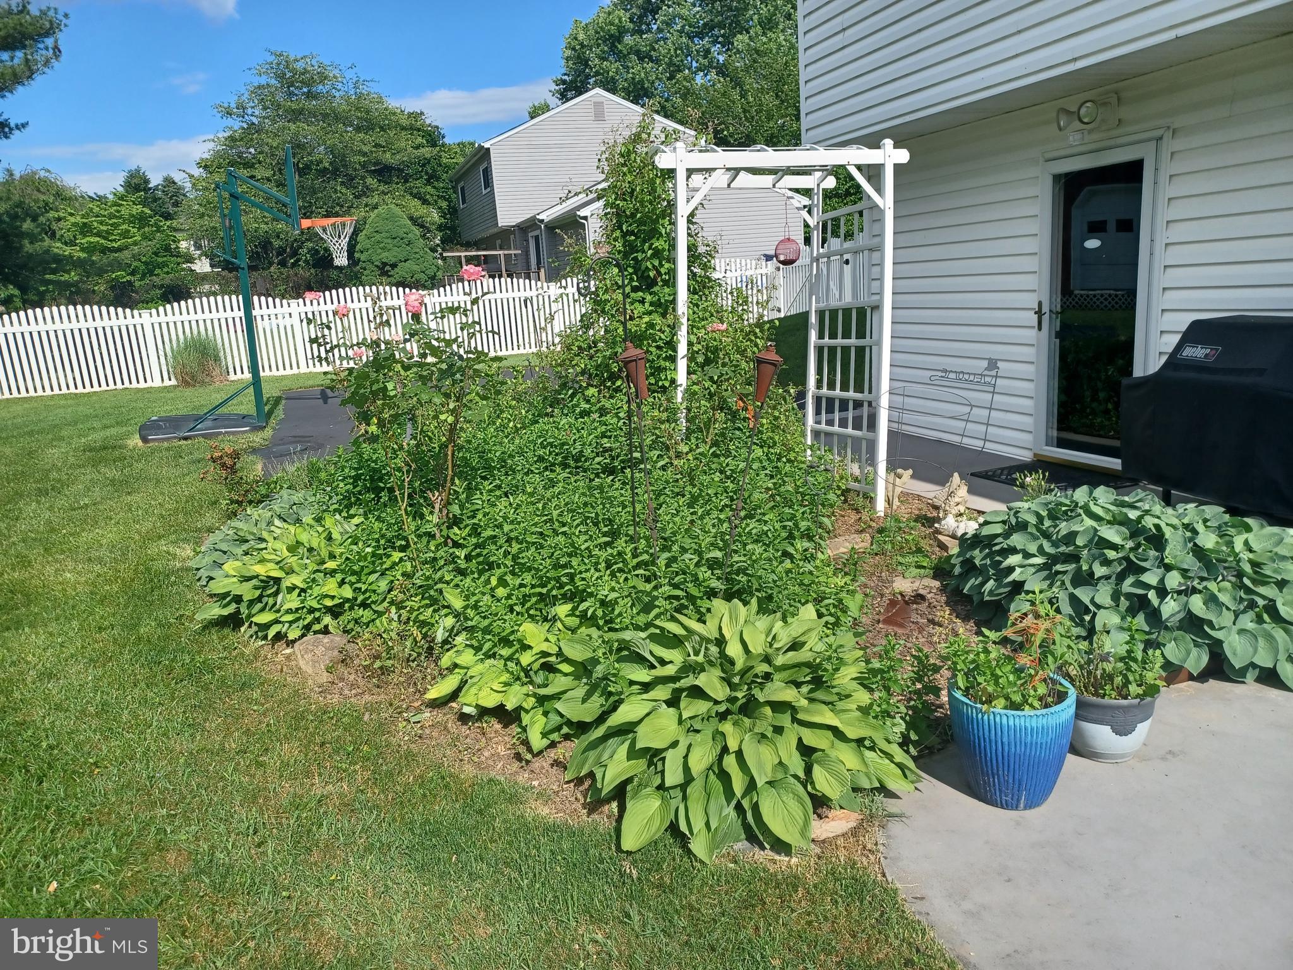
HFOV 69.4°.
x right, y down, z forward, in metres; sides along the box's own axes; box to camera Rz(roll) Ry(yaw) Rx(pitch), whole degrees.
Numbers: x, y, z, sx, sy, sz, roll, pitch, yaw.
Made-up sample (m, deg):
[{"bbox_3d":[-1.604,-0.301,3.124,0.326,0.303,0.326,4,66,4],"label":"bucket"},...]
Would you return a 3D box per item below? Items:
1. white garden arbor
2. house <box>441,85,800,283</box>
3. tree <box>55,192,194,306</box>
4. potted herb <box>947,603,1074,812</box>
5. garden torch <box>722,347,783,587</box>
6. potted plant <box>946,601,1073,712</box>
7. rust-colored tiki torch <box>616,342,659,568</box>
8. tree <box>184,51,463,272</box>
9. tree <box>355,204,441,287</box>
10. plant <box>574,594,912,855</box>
[{"bbox_3d":[0.689,-0.921,5.933,1.550,2.230,1.030,-6,10,-16],"label":"white garden arbor"},{"bbox_3d":[-1.715,-10.274,33.537,8.400,7.300,15.600,-8,13,-18],"label":"house"},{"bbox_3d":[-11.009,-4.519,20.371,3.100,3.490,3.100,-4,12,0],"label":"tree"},{"bbox_3d":[1.041,0.599,2.670,0.350,0.590,0.350,-4,12,0],"label":"potted herb"},{"bbox_3d":[0.422,0.012,4.132,0.130,1.260,0.130,10,12,-3],"label":"garden torch"},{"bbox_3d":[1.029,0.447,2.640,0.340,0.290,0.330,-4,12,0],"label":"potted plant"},{"bbox_3d":[0.001,-0.008,4.257,0.130,1.270,0.130,-7,12,1],"label":"rust-colored tiki torch"},{"bbox_3d":[-9.120,-8.741,27.818,7.600,7.690,7.600,-4,12,0],"label":"tree"},{"bbox_3d":[-5.762,-5.157,22.316,2.100,2.970,2.100,-4,12,0],"label":"tree"},{"bbox_3d":[0.259,0.649,2.934,1.060,0.510,0.950,-4,12,0],"label":"plant"}]

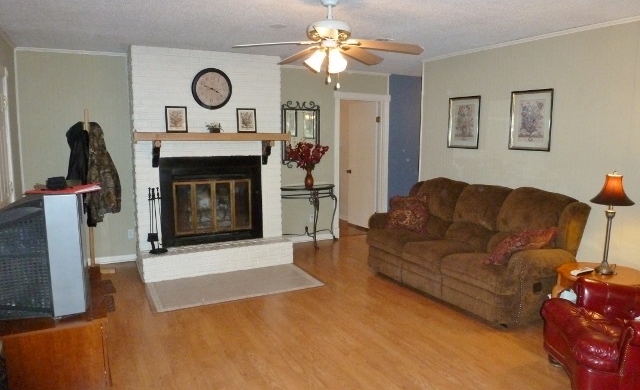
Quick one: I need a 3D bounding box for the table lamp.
[{"bbox_3d":[2.160,0.214,3.302,0.335,0.765,0.335,-4,9,-27],"label":"table lamp"}]

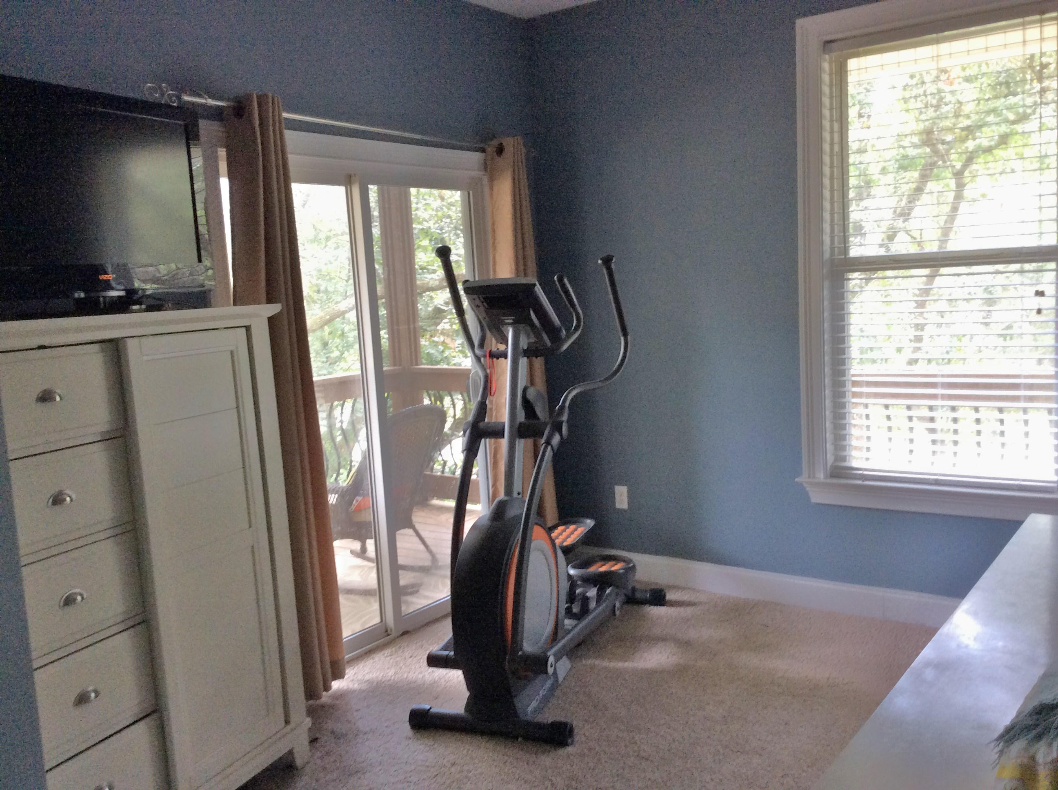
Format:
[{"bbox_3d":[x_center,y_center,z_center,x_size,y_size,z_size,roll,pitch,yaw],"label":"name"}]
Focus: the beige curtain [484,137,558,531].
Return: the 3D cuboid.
[{"bbox_3d":[-0.018,-0.143,4.853,0.140,2.170,0.370,1,8,37],"label":"beige curtain"}]

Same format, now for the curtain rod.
[{"bbox_3d":[-0.613,-1.065,4.051,0.090,0.090,2.100,1,8,37],"label":"curtain rod"}]

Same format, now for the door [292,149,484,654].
[{"bbox_3d":[-0.657,0.012,4.222,0.120,2.080,1.680,1,8,37],"label":"door"}]

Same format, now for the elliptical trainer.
[{"bbox_3d":[0.063,0.229,3.896,0.630,1.640,1.510,-1,7,18],"label":"elliptical trainer"}]

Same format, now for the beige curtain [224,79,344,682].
[{"bbox_3d":[-0.882,0.024,3.675,0.150,2.190,0.340,1,8,37],"label":"beige curtain"}]

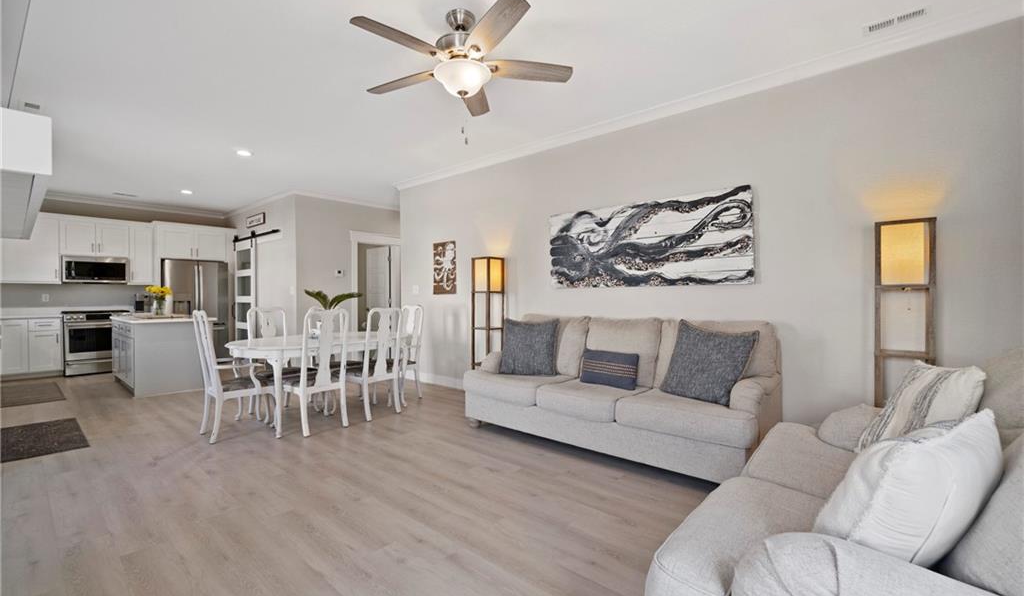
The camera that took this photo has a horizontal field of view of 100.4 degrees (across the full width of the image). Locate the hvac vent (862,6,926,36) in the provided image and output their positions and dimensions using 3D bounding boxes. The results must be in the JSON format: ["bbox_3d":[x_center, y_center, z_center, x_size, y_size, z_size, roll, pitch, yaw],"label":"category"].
[{"bbox_3d":[2.243,-1.615,2.496,0.290,0.015,0.130,0,1,41],"label":"hvac vent"}]

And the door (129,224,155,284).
[{"bbox_3d":[-6.263,-0.741,7.213,0.025,0.965,0.315,0,1,41],"label":"door"}]

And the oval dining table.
[{"bbox_3d":[-1.838,0.780,4.301,1.060,0.760,1.780,0,0,41],"label":"oval dining table"}]

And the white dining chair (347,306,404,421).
[{"bbox_3d":[-1.422,0.631,4.292,0.560,1.060,0.510,0,1,41],"label":"white dining chair"}]

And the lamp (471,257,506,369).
[{"bbox_3d":[-0.253,0.355,4.752,0.260,1.590,0.260,0,0,41],"label":"lamp"}]

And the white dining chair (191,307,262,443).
[{"bbox_3d":[-2.380,0.629,3.703,0.580,1.075,0.570,0,0,41],"label":"white dining chair"}]

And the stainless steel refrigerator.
[{"bbox_3d":[-5.725,0.260,7.661,0.820,1.787,0.910,0,1,41],"label":"stainless steel refrigerator"}]

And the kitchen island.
[{"bbox_3d":[-4.692,0.715,5.723,1.670,0.900,0.835,0,1,41],"label":"kitchen island"}]

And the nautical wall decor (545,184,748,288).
[{"bbox_3d":[1.105,-0.477,3.780,1.855,0.765,0.045,0,0,41],"label":"nautical wall decor"}]

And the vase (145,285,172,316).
[{"bbox_3d":[-4.846,0.044,5.873,0.290,0.410,0.290,0,1,41],"label":"vase"}]

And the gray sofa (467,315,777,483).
[{"bbox_3d":[0.747,0.669,3.378,2.300,0.970,0.960,0,0,41],"label":"gray sofa"}]

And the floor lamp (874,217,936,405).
[{"bbox_3d":[2.336,0.357,2.546,0.260,1.600,0.260,0,1,41],"label":"floor lamp"}]

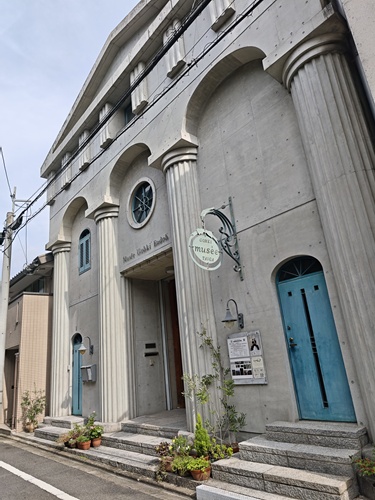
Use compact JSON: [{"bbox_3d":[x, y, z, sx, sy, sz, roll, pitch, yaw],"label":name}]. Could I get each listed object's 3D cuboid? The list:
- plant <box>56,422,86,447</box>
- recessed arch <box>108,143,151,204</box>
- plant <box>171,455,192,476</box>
[{"bbox_3d":[-2.552,4.068,7.366,0.500,0.490,0.550,11,-25,-40],"label":"plant"},{"bbox_3d":[-1.393,-1.993,8.388,0.454,0.990,2.231,11,-25,-40],"label":"recessed arch"},{"bbox_3d":[-0.055,2.901,4.532,0.300,0.280,0.300,-5,-19,-2],"label":"plant"}]

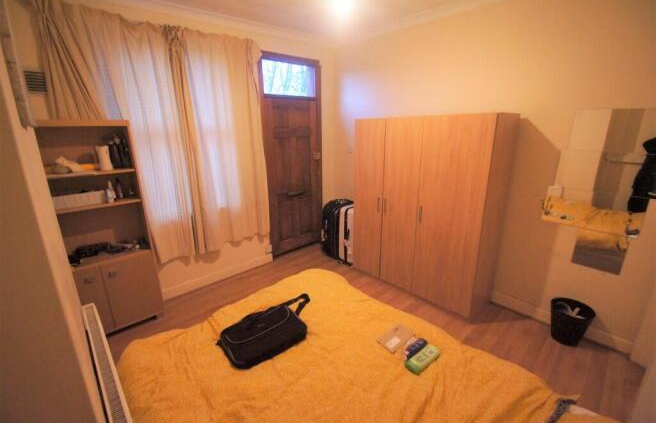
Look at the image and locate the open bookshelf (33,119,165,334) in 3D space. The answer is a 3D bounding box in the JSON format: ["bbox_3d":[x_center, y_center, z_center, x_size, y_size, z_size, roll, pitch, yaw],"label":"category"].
[{"bbox_3d":[-1.935,0.186,2.229,0.741,1.758,0.277,-14,20,-40],"label":"open bookshelf"}]

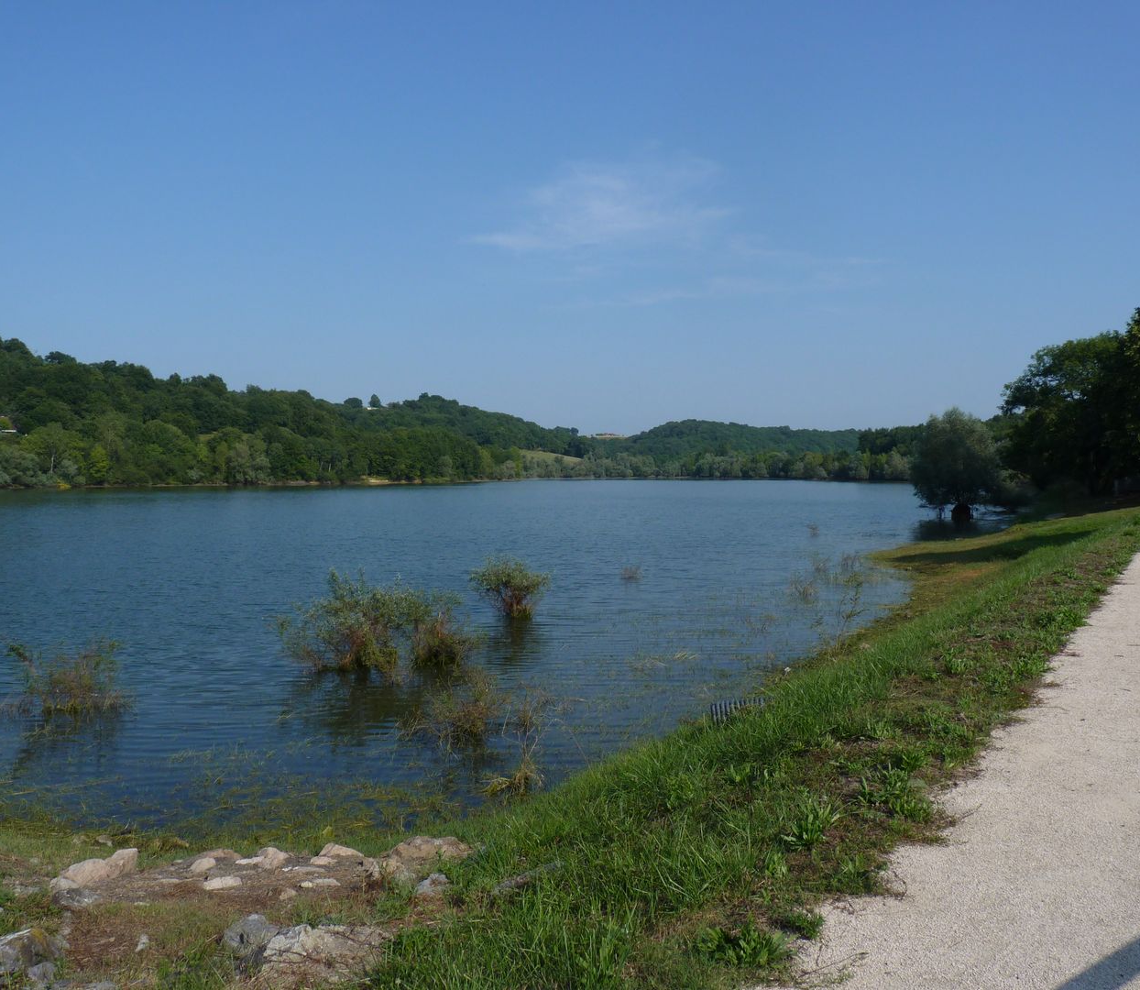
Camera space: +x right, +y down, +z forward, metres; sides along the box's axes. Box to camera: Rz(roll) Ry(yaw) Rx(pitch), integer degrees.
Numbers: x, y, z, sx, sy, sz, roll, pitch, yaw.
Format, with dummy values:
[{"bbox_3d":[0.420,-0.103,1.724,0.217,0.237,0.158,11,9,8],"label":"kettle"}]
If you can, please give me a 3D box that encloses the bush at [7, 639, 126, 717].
[{"bbox_3d":[-6.001,2.137,12.255,1.270,0.800,1.100,-1,1,-26],"label":"bush"}]

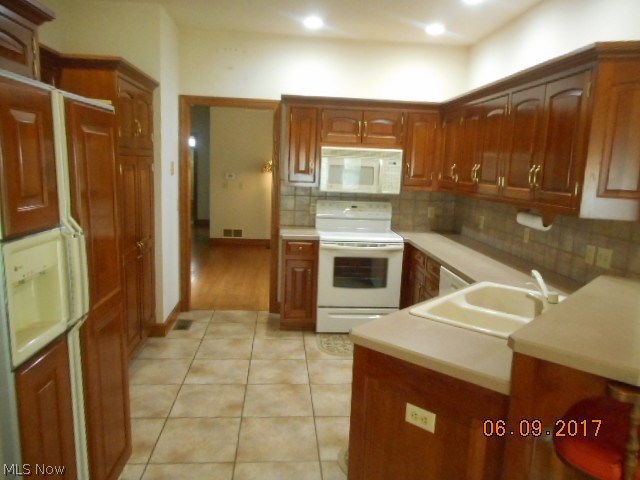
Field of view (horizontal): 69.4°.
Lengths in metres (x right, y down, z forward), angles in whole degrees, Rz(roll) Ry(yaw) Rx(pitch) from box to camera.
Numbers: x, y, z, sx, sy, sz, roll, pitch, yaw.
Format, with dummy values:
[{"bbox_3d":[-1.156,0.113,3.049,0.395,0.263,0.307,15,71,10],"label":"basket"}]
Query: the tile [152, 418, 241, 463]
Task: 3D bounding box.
[{"bbox_3d":[-0.689,1.131,2.622,0.440,0.010,0.431,1,9,-5],"label":"tile"}]

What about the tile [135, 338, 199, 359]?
[{"bbox_3d":[-1.204,0.890,3.773,0.427,0.010,0.427,1,8,-5],"label":"tile"}]

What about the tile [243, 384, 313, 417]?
[{"bbox_3d":[-0.279,1.069,3.082,0.440,0.010,0.431,1,9,-5],"label":"tile"}]

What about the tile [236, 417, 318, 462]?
[{"bbox_3d":[-0.232,1.104,2.571,0.427,0.010,0.427,1,8,-5],"label":"tile"}]

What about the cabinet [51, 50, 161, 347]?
[{"bbox_3d":[-1.635,-0.152,3.384,0.620,2.130,0.870,1,8,-5],"label":"cabinet"}]

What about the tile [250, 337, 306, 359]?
[{"bbox_3d":[-0.348,0.928,3.926,0.440,0.010,0.431,1,9,-5],"label":"tile"}]

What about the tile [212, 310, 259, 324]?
[{"bbox_3d":[-0.844,0.778,4.639,0.427,0.010,0.380,1,8,-5],"label":"tile"}]

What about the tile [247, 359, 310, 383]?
[{"bbox_3d":[-0.305,0.976,3.424,0.427,0.010,0.427,1,8,-5],"label":"tile"}]

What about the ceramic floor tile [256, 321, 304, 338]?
[{"bbox_3d":[-0.382,0.857,4.348,0.440,0.010,0.431,1,9,-5],"label":"ceramic floor tile"}]

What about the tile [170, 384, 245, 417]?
[{"bbox_3d":[-0.723,1.060,3.044,0.440,0.010,0.431,1,9,-5],"label":"tile"}]

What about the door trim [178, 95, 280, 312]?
[{"bbox_3d":[-0.891,-0.314,4.641,0.993,2.145,0.110,1,8,-5],"label":"door trim"}]

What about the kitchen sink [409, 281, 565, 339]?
[{"bbox_3d":[0.856,0.388,2.084,0.560,0.200,0.835,9,11,41],"label":"kitchen sink"}]

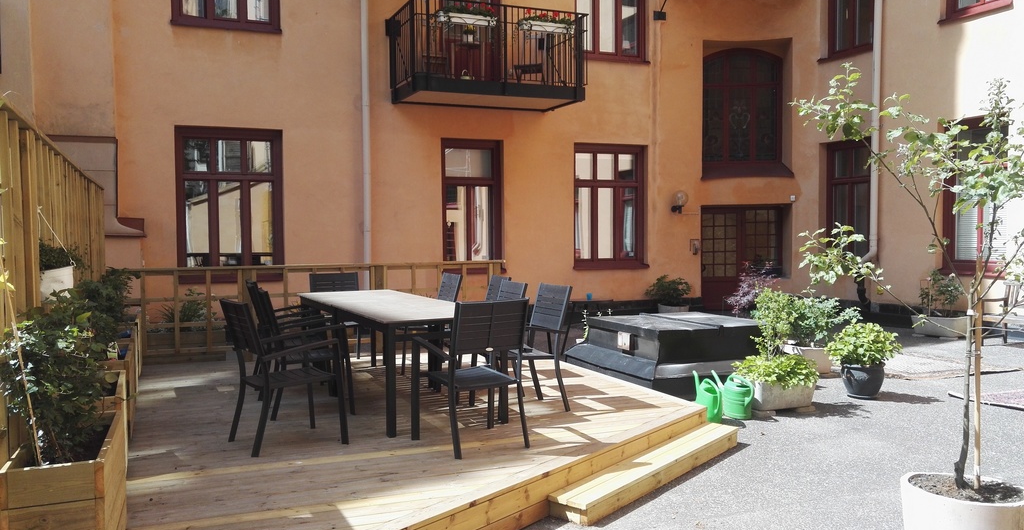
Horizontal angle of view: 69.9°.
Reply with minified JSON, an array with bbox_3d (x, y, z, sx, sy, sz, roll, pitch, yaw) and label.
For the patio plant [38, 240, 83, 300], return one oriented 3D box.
[{"bbox_3d":[-2.156,0.027,3.453,0.200,0.290,0.210,-2,2,-26],"label":"patio plant"}]

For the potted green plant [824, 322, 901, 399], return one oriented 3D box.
[{"bbox_3d":[3.212,0.856,6.720,0.670,0.660,0.640,0,2,25],"label":"potted green plant"}]

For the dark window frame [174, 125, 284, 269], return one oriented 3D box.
[{"bbox_3d":[-4.105,-0.900,10.743,1.470,2.210,0.150,-1,3,-21],"label":"dark window frame"}]

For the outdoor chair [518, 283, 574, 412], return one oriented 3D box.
[{"bbox_3d":[0.079,0.606,5.325,0.600,0.885,0.560,-2,2,-23],"label":"outdoor chair"}]

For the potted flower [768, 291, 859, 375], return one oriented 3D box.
[{"bbox_3d":[3.229,0.688,7.994,0.850,0.880,0.650,-1,3,-21],"label":"potted flower"}]

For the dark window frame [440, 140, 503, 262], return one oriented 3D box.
[{"bbox_3d":[-0.638,-0.941,11.672,1.038,2.118,0.160,-1,2,-21],"label":"dark window frame"}]

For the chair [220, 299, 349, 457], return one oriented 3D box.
[{"bbox_3d":[-1.409,0.654,4.502,0.600,0.885,0.560,-2,3,-37],"label":"chair"}]

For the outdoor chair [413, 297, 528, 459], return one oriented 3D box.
[{"bbox_3d":[-0.233,0.644,4.428,0.560,0.885,0.600,-2,3,-29],"label":"outdoor chair"}]

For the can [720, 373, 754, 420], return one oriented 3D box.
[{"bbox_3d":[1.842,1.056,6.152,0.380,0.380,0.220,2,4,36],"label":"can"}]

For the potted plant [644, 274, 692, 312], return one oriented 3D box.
[{"bbox_3d":[2.710,0.577,12.694,0.800,0.820,0.760,-1,2,-20],"label":"potted plant"}]

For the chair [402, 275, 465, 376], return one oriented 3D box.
[{"bbox_3d":[-0.797,0.542,6.920,0.590,0.910,0.570,-2,3,-29],"label":"chair"}]

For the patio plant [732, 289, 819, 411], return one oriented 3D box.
[{"bbox_3d":[2.279,0.732,6.375,0.660,1.000,0.500,-1,3,-21],"label":"patio plant"}]

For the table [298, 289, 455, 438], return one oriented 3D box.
[{"bbox_3d":[-1.007,0.676,5.988,0.890,0.740,2.380,-2,3,-29],"label":"table"}]

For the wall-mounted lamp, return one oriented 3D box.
[{"bbox_3d":[3.014,-1.134,13.204,0.240,0.400,0.300,-1,3,-21],"label":"wall-mounted lamp"}]

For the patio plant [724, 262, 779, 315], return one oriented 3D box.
[{"bbox_3d":[3.290,0.507,10.029,0.764,1.096,0.700,0,2,17],"label":"patio plant"}]

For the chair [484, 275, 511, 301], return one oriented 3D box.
[{"bbox_3d":[-0.328,0.561,6.498,0.590,0.910,0.570,-2,3,-29],"label":"chair"}]

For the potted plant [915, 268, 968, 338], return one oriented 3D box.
[{"bbox_3d":[6.039,0.531,10.331,0.380,0.965,0.740,-2,2,-22],"label":"potted plant"}]

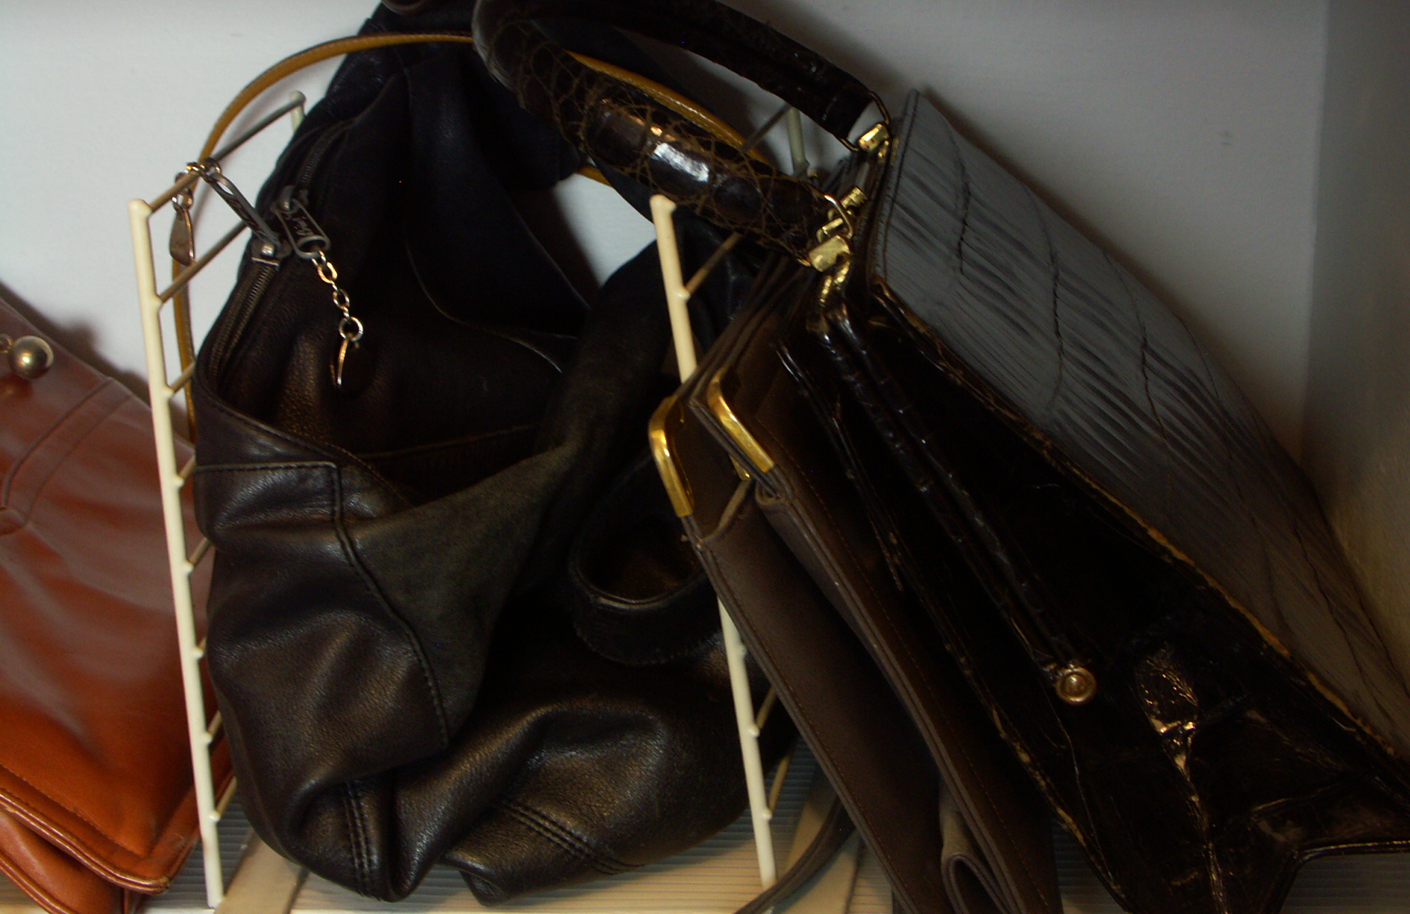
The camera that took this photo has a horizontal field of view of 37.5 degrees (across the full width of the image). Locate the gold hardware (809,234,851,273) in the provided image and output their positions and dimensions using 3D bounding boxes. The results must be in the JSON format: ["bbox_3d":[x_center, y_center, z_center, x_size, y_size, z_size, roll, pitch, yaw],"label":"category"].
[{"bbox_3d":[0.035,-0.056,0.573,0.011,0.011,0.008,0,15,5],"label":"gold hardware"}]

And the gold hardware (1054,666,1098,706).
[{"bbox_3d":[0.103,0.063,0.579,0.012,0.011,0.006,0,15,5],"label":"gold hardware"}]

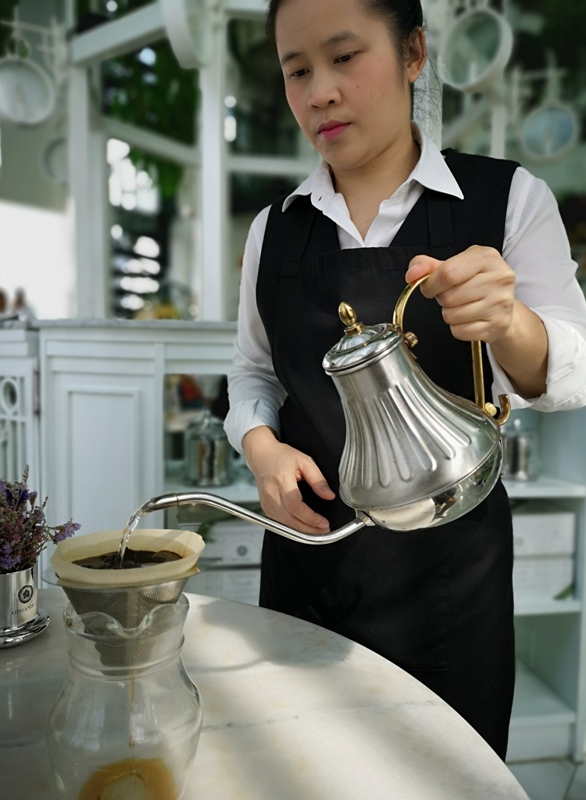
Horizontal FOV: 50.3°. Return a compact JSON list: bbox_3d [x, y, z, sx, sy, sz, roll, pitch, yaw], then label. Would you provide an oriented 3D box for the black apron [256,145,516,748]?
[{"bbox_3d":[0.127,0.098,0.865,0.350,0.870,0.240,3,5,20],"label":"black apron"}]

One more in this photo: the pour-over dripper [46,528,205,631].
[{"bbox_3d":[-0.116,0.139,0.435,0.110,0.076,0.110,1,4,0],"label":"pour-over dripper"}]

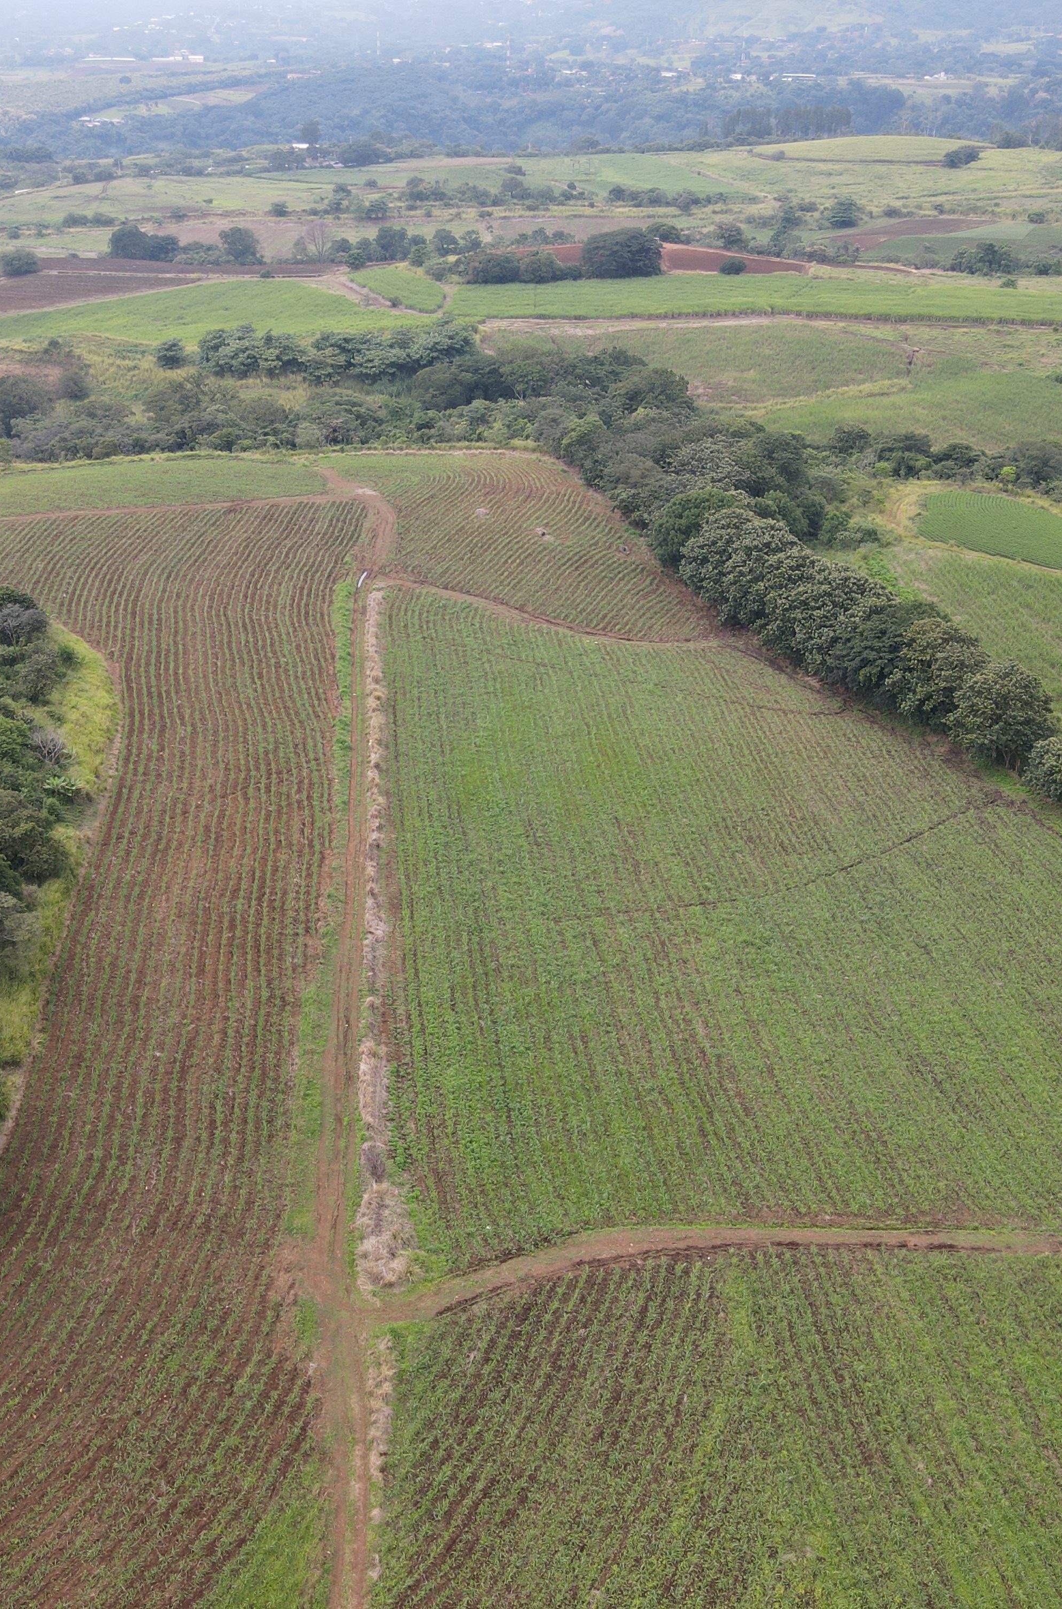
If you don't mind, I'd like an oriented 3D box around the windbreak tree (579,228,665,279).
[{"bbox_3d":[34.380,-209.130,565.000,31.500,18.000,28.000,0,30,0],"label":"windbreak tree"}]

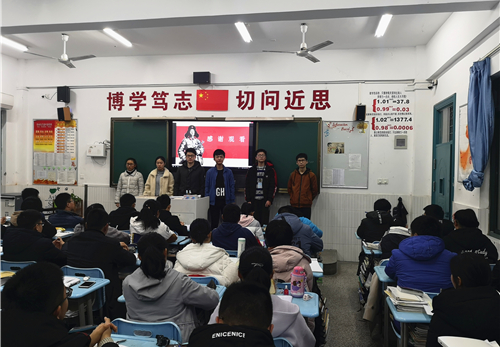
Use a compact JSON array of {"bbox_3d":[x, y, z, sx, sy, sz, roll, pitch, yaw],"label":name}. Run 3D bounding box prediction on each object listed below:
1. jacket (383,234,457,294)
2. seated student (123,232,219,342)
[{"bbox_3d":[1.168,0.751,2.735,0.520,0.660,0.480,1,1,11],"label":"jacket"},{"bbox_3d":[-0.445,0.940,2.336,0.550,1.220,0.660,1,0,10],"label":"seated student"}]

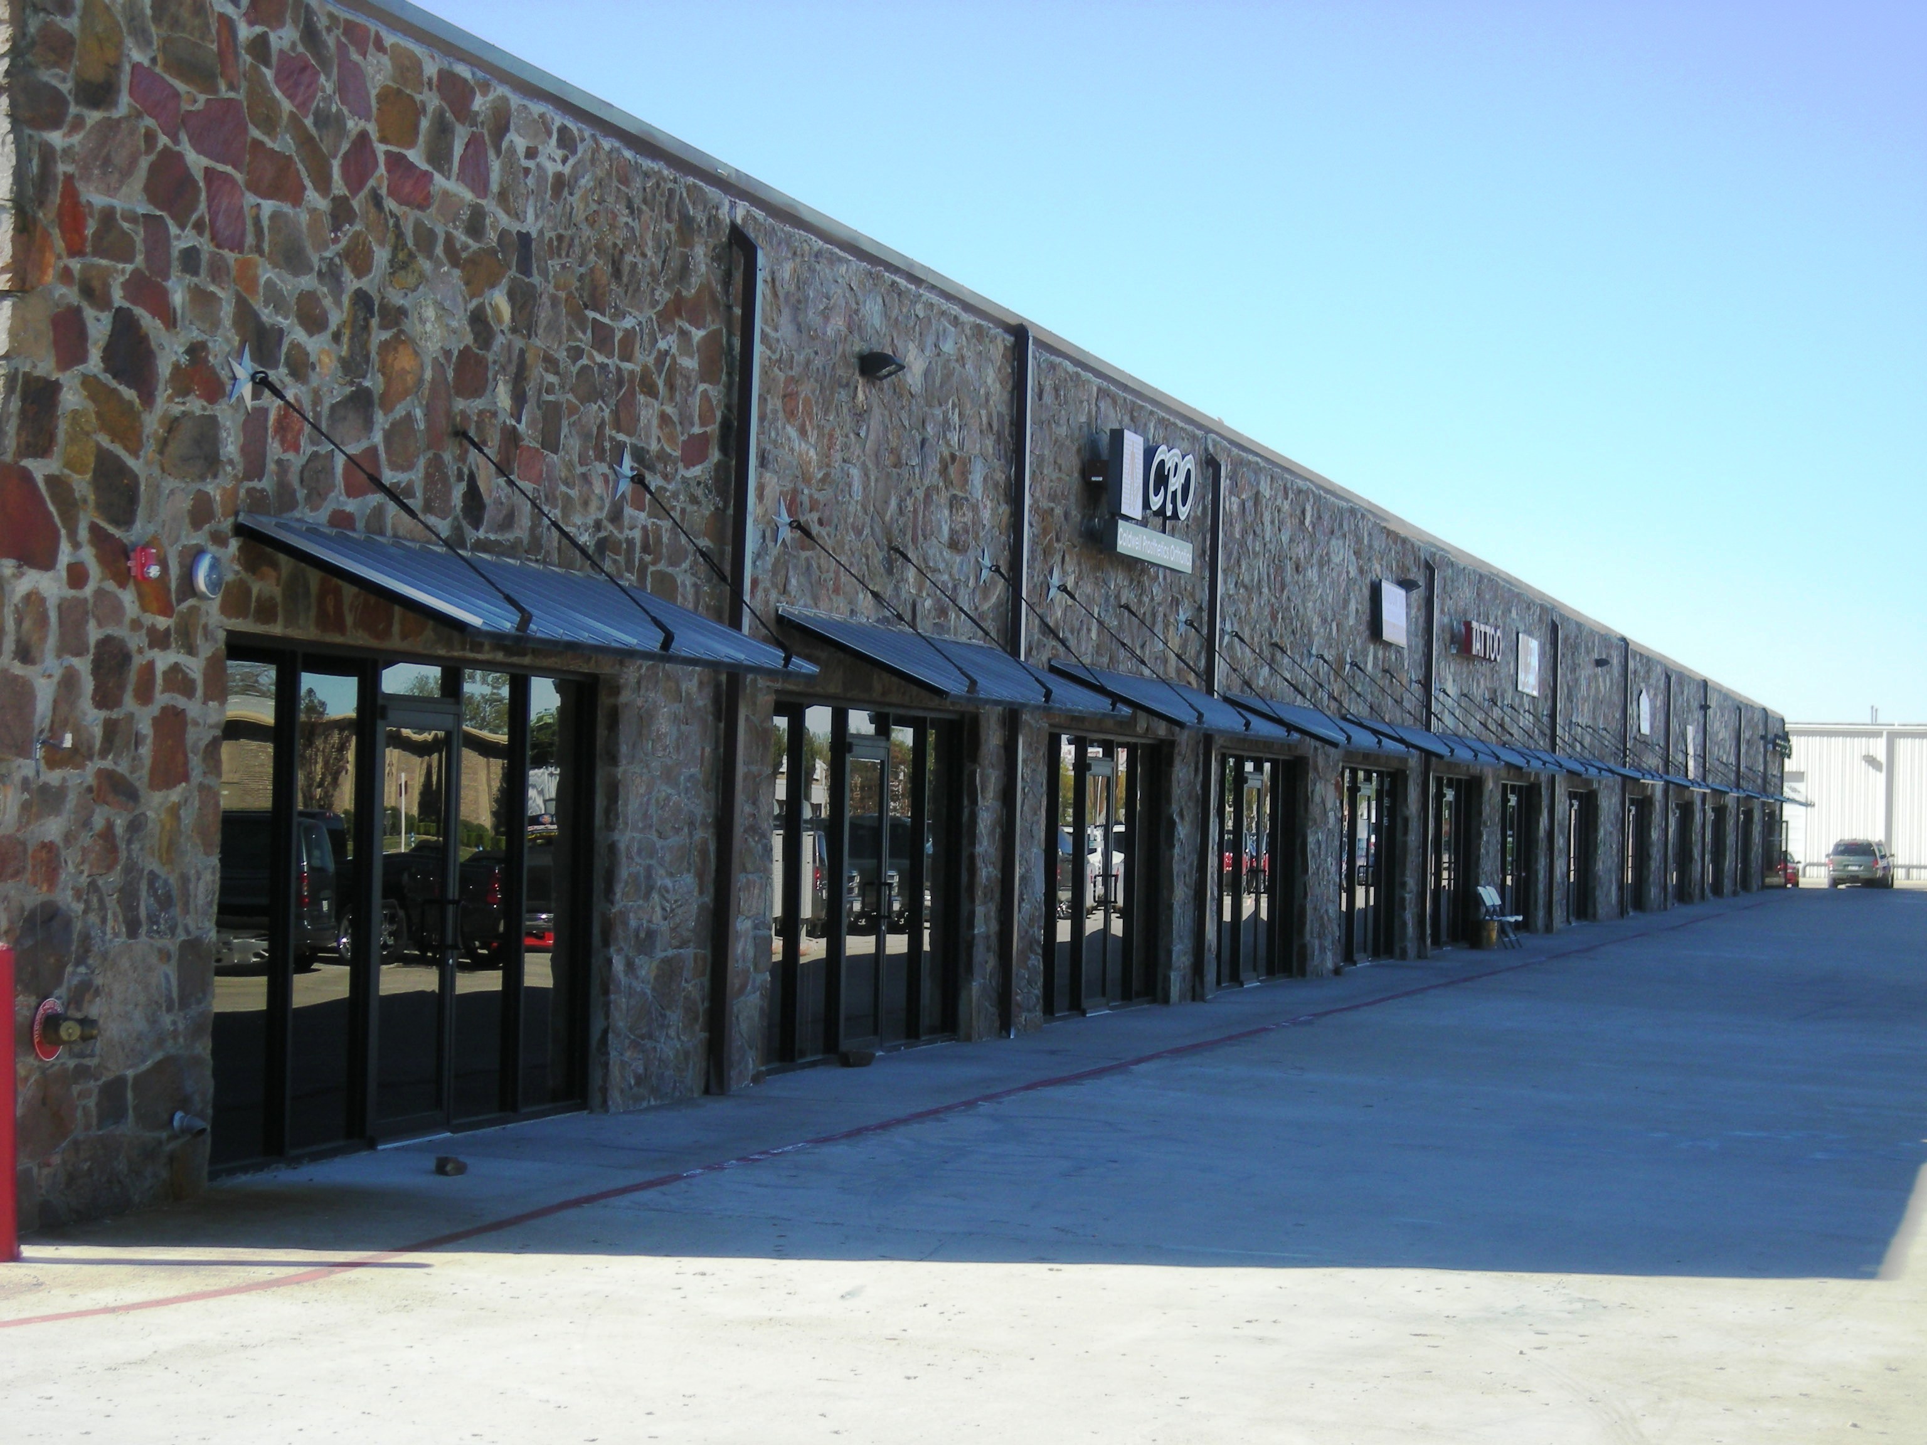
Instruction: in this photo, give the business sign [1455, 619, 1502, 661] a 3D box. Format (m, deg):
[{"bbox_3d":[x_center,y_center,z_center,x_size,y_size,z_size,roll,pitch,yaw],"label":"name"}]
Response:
[{"bbox_3d":[7.211,-1.123,52.912,0.226,0.505,3.066,1,-2,16],"label":"business sign"}]

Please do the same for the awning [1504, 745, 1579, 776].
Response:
[{"bbox_3d":[9.400,0.664,59.396,1.130,0.520,5.050,1,-2,16],"label":"awning"}]

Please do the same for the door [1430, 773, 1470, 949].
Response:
[{"bbox_3d":[6.642,1.922,52.338,0.140,2.400,4.860,1,-1,16],"label":"door"}]

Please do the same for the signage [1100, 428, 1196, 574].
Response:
[{"bbox_3d":[1.595,-1.895,32.754,0.210,1.003,2.989,1,-2,16],"label":"signage"}]

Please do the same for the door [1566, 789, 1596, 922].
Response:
[{"bbox_3d":[10.917,2.407,67.618,0.120,2.407,4.600,1,-2,16],"label":"door"}]

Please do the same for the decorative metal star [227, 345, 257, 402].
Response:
[{"bbox_3d":[-3.082,-1.476,16.249,0.050,0.289,0.304,1,-1,16],"label":"decorative metal star"}]

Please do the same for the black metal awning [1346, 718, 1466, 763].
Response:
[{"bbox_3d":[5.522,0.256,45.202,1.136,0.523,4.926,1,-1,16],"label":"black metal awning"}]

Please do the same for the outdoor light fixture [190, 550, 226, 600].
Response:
[{"bbox_3d":[-3.240,-0.627,16.151,0.110,0.210,0.210,1,-2,16],"label":"outdoor light fixture"}]

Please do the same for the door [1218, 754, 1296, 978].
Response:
[{"bbox_3d":[2.966,1.521,39.197,0.120,2.417,4.710,1,-2,16],"label":"door"}]

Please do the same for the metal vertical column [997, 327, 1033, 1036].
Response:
[{"bbox_3d":[0.379,-0.282,28.553,0.150,5.327,0.110,1,-1,16],"label":"metal vertical column"}]

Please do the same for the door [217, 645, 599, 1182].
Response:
[{"bbox_3d":[-2.737,0.877,18.815,0.120,2.440,4.740,1,-2,16],"label":"door"}]

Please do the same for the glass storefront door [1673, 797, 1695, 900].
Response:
[{"bbox_3d":[16.405,3.024,87.428,0.140,2.400,4.860,1,-1,16],"label":"glass storefront door"}]

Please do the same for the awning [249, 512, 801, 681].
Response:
[{"bbox_3d":[-1.976,-0.578,18.793,1.100,0.525,5.000,1,-2,16],"label":"awning"}]

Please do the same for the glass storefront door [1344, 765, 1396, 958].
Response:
[{"bbox_3d":[4.785,1.712,45.664,0.140,2.400,4.860,1,-1,16],"label":"glass storefront door"}]

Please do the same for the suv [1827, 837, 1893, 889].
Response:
[{"bbox_3d":[33.207,5.259,140.254,1.900,1.780,4.780,1,-2,19],"label":"suv"}]

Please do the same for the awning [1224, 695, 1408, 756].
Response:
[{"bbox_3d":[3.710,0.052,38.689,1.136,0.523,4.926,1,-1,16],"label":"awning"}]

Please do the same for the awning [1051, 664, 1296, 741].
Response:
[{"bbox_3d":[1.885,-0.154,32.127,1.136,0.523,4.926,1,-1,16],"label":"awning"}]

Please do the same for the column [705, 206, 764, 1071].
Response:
[{"bbox_3d":[-1.350,-0.385,22.343,0.150,5.144,0.110,1,-1,16],"label":"column"}]

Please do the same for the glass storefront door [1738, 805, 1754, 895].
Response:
[{"bbox_3d":[22.310,3.663,108.335,0.120,2.422,4.800,1,-2,16],"label":"glass storefront door"}]

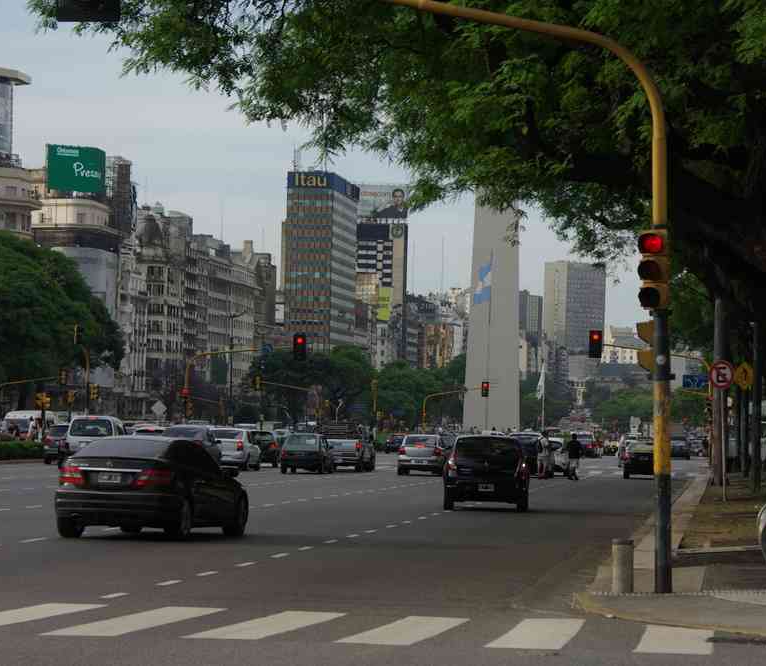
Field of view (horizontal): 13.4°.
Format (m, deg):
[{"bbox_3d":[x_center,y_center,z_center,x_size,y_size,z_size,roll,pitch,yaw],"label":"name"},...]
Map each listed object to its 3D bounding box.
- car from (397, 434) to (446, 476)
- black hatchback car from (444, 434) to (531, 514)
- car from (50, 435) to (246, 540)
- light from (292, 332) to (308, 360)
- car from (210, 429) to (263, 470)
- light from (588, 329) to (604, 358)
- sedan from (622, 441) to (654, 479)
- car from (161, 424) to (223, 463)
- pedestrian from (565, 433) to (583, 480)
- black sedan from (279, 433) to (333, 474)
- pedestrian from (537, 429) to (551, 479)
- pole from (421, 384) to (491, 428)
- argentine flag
[{"bbox_3d":[1.545,4.455,118.937,1.670,1.460,4.050,1,-2,6],"label":"car"},{"bbox_3d":[2.177,2.865,67.172,1.750,1.550,4.100,1,-2,3],"label":"black hatchback car"},{"bbox_3d":[-3.336,2.279,47.900,1.770,1.420,4.580,0,-2,14],"label":"car"},{"bbox_3d":[-4.235,0.734,167.000,0.620,1.350,0.400,1,-2,6],"label":"light"},{"bbox_3d":[-5.751,4.434,123.500,1.700,1.550,4.150,1,-2,6],"label":"car"},{"bbox_3d":[9.573,0.530,146.000,0.520,1.150,0.360,1,-2,6],"label":"light"},{"bbox_3d":[9.775,4.705,121.000,1.670,1.440,4.200,1,-2,6],"label":"sedan"},{"bbox_3d":[-6.690,4.058,113.661,1.750,1.600,4.300,1,-2,6],"label":"car"},{"bbox_3d":[6.752,4.394,115.000,0.520,1.650,0.380,1,-2,-18],"label":"pedestrian"},{"bbox_3d":[-2.796,4.445,120.000,1.640,1.430,4.000,1,-2,6],"label":"black sedan"},{"bbox_3d":[5.723,4.368,116.000,0.420,1.720,0.500,2,-2,-25],"label":"pedestrian"},{"bbox_3d":[6.846,7.777,303.000,6.300,6.200,0.500,1,-2,6],"label":"pole"},{"bbox_3d":[10.605,-5.780,345.000,2.300,5.400,0.800,1,-2,0],"label":"argentine flag"}]

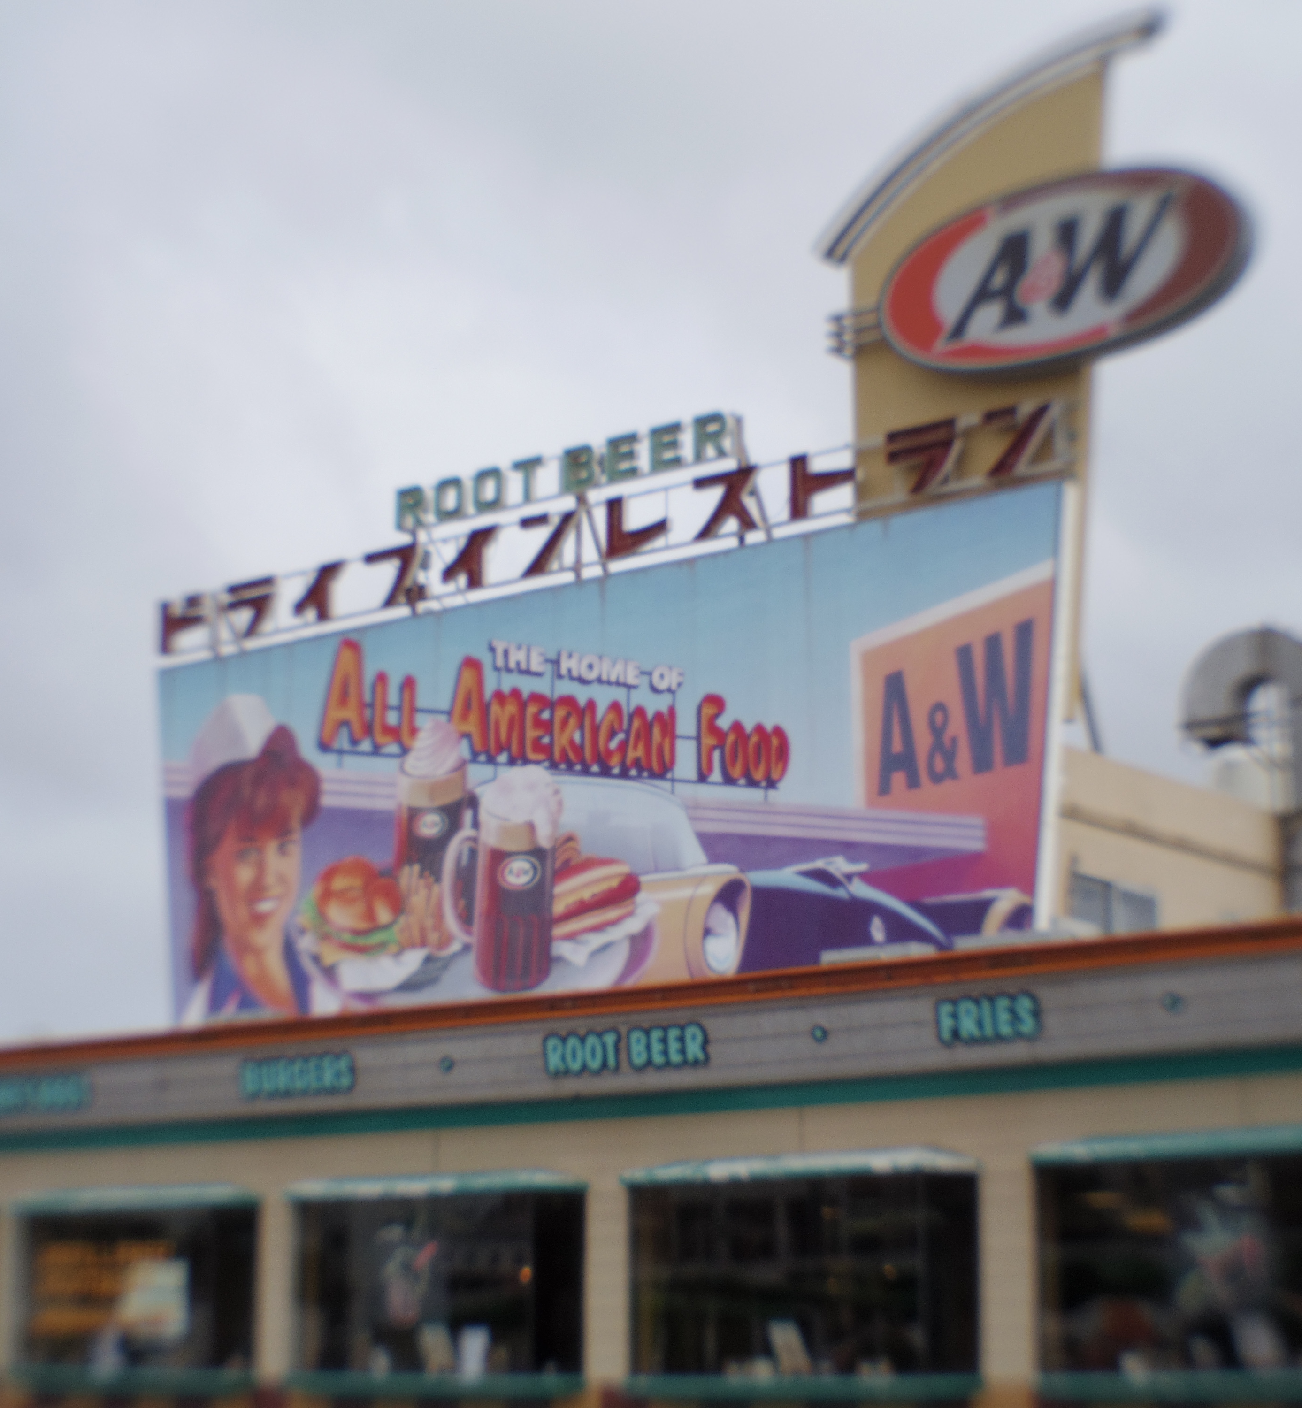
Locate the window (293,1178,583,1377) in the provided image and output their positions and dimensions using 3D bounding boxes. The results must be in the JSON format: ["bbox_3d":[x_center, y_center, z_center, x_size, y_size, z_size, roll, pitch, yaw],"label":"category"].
[{"bbox_3d":[-1.493,3.937,19.708,2.504,1.286,0.150,-10,-16,36],"label":"window"}]

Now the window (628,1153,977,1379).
[{"bbox_3d":[0.905,3.533,17.919,2.504,1.286,0.150,-10,-16,36],"label":"window"}]

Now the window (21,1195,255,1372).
[{"bbox_3d":[-3.875,4.326,21.497,2.504,1.286,0.150,-10,-16,36],"label":"window"}]

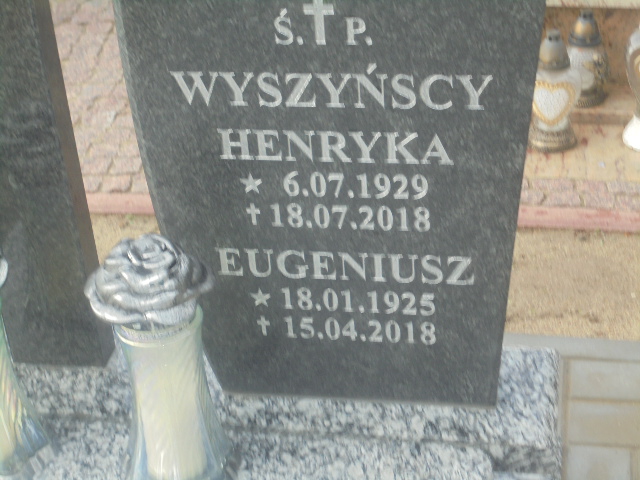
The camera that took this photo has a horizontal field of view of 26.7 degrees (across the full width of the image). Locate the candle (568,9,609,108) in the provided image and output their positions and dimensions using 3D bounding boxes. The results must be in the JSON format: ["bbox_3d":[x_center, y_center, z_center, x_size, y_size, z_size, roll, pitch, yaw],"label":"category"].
[{"bbox_3d":[0.563,-0.388,2.840,0.101,0.192,0.101,2,32,11],"label":"candle"}]

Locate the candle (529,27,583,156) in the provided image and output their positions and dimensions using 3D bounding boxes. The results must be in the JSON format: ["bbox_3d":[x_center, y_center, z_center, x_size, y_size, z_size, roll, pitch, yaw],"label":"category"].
[{"bbox_3d":[0.471,-0.306,2.716,0.105,0.245,0.105,1,32,10],"label":"candle"}]

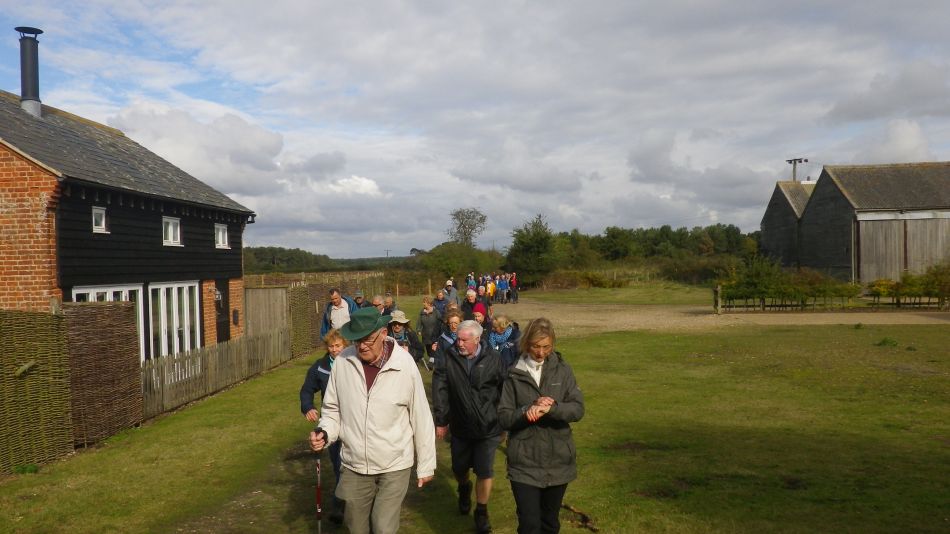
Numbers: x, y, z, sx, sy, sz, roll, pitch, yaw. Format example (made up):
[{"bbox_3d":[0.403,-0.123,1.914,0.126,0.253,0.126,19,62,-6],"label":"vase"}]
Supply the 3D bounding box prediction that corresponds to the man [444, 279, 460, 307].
[{"bbox_3d":[-0.570,1.220,18.300,0.520,1.750,0.380,0,0,-3],"label":"man"}]

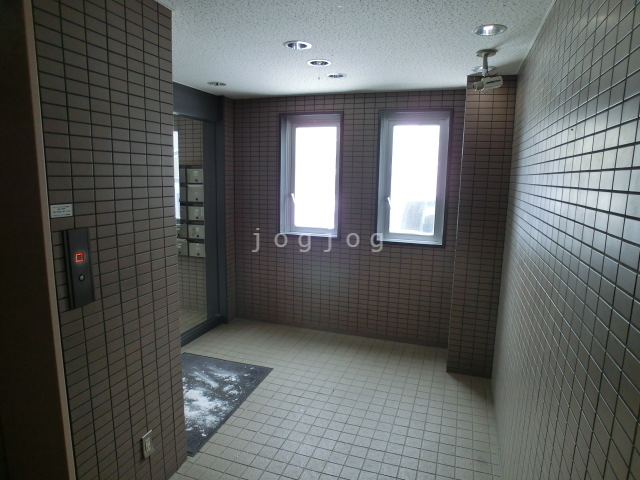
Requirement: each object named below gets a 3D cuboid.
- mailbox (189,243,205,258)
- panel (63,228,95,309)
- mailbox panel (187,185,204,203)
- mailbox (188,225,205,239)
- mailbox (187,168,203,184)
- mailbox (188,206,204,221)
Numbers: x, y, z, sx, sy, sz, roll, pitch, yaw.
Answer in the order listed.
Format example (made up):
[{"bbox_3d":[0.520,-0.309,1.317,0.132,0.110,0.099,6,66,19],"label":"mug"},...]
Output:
[{"bbox_3d":[-1.371,0.118,4.382,0.238,0.166,0.150,4,9,18],"label":"mailbox"},{"bbox_3d":[-0.912,0.106,1.471,0.025,0.295,0.087,4,9,18],"label":"panel"},{"bbox_3d":[-1.358,-0.511,4.282,0.243,0.193,0.150,4,9,18],"label":"mailbox panel"},{"bbox_3d":[-1.368,-0.087,4.350,0.241,0.162,0.150,4,9,18],"label":"mailbox"},{"bbox_3d":[-1.354,-0.697,4.253,0.242,0.161,0.150,4,9,18],"label":"mailbox"},{"bbox_3d":[-1.362,-0.292,4.317,0.241,0.161,0.150,4,9,18],"label":"mailbox"}]

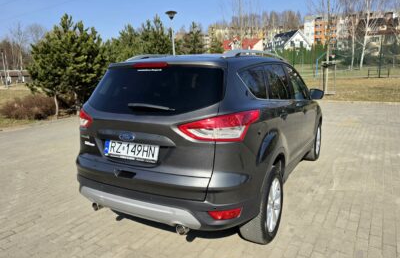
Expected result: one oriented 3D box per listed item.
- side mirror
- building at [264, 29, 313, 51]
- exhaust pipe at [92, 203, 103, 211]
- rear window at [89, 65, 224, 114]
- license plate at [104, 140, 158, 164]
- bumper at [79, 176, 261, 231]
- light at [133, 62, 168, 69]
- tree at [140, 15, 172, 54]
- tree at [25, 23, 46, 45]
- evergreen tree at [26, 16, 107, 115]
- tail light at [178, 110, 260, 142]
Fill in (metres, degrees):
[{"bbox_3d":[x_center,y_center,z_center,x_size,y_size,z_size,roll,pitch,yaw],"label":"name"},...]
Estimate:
[{"bbox_3d":[1.740,-0.508,3.921,0.210,0.165,0.130,4,11,30],"label":"side mirror"},{"bbox_3d":[23.307,-22.517,70.000,8.300,7.600,10.500,-5,11,-19],"label":"building"},{"bbox_3d":[-0.869,0.659,2.303,0.080,0.076,0.120,4,11,30],"label":"exhaust pipe"},{"bbox_3d":[-0.419,-0.297,2.096,1.310,0.430,0.130,4,-19,30],"label":"rear window"},{"bbox_3d":[-0.515,0.158,1.966,0.520,0.116,0.020,4,4,30],"label":"license plate"},{"bbox_3d":[-0.452,0.536,2.132,1.780,0.340,0.420,4,11,30],"label":"bumper"},{"bbox_3d":[-0.404,-0.495,2.081,0.355,0.042,0.050,4,11,30],"label":"light"},{"bbox_3d":[-2.455,-4.430,15.000,2.300,4.300,2.300,-3,10,-8],"label":"tree"},{"bbox_3d":[-25.993,-11.930,42.000,4.200,9.500,4.200,-8,12,-30],"label":"tree"},{"bbox_3d":[-5.384,-2.580,10.800,3.000,4.150,2.900,-7,11,-25],"label":"evergreen tree"},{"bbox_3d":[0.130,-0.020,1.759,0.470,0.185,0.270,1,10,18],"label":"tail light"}]

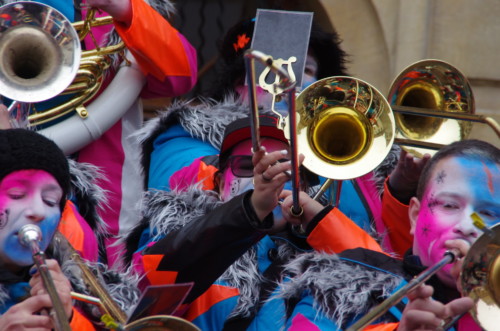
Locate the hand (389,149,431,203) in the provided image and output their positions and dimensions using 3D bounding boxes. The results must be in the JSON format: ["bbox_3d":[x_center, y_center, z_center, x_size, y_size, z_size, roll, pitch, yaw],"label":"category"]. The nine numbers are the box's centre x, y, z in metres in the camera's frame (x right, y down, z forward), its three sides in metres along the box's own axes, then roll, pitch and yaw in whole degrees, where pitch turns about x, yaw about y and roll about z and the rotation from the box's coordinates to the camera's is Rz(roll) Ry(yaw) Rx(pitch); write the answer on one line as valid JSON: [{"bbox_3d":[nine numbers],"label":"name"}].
[{"bbox_3d":[0.345,0.020,8.800,0.100,0.135,0.085,12,0,-6],"label":"hand"}]

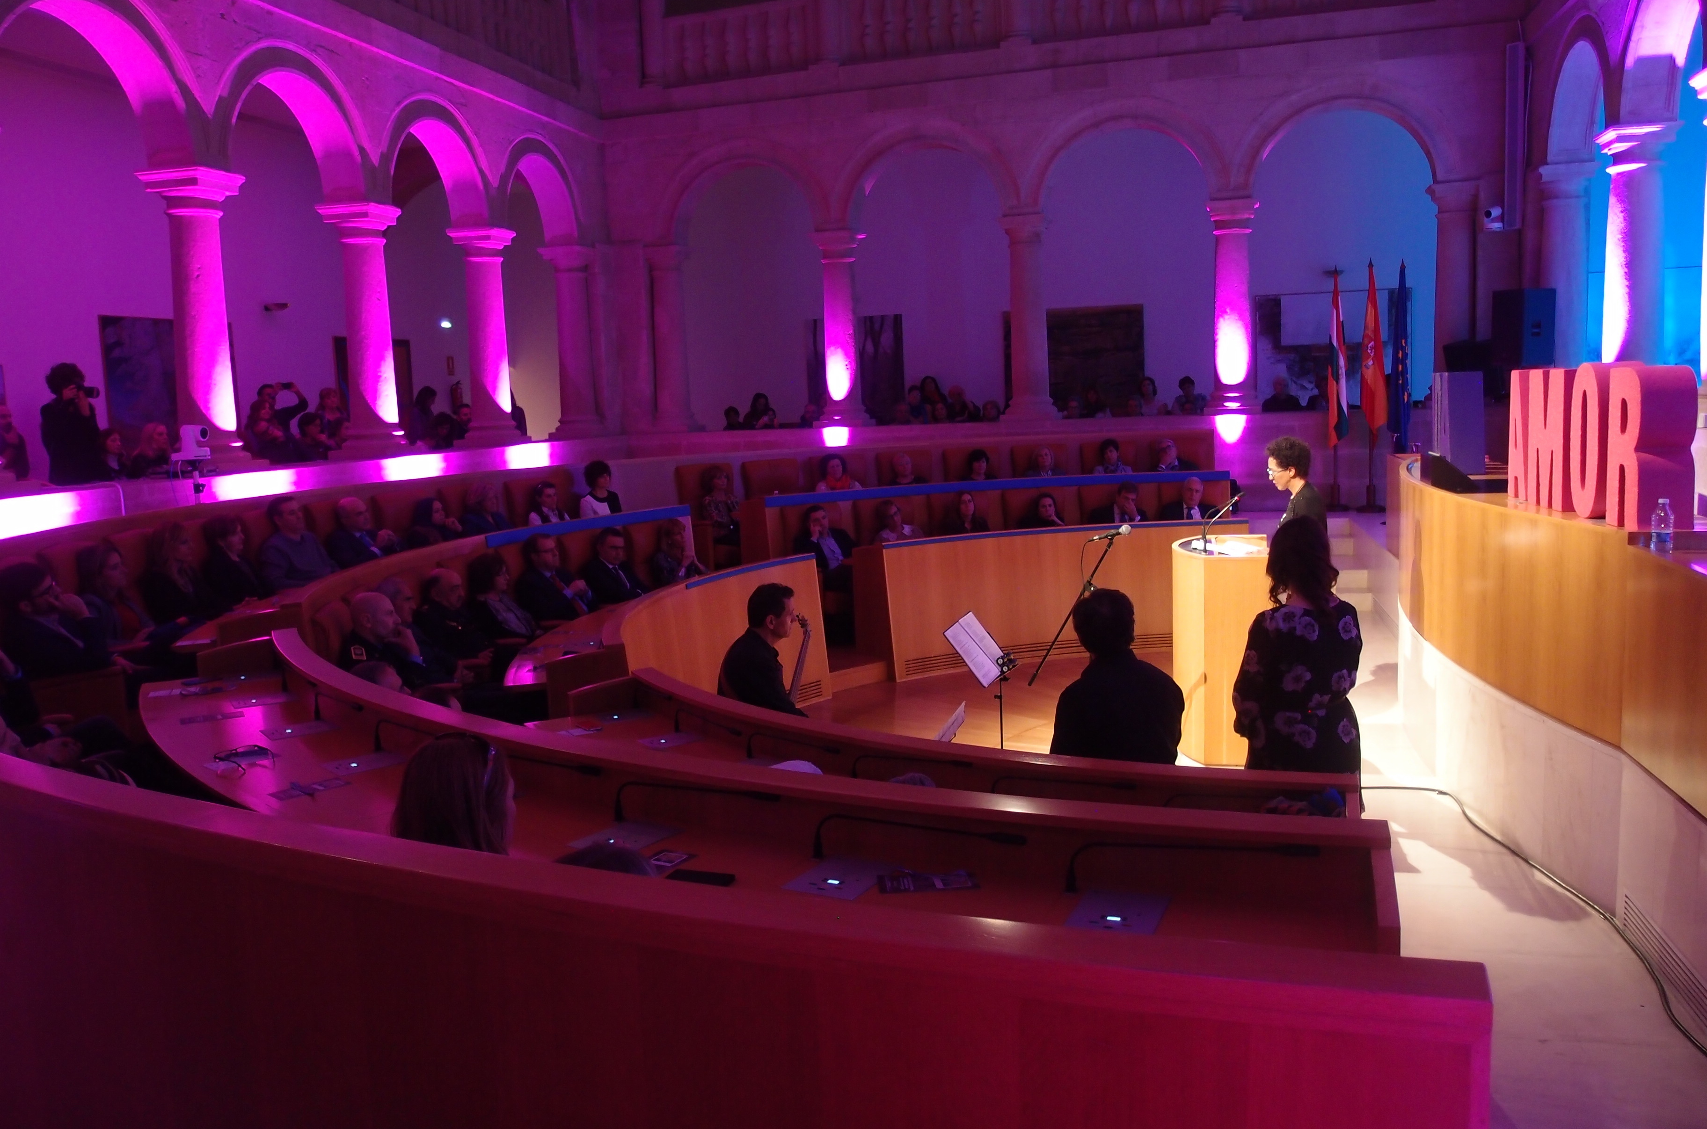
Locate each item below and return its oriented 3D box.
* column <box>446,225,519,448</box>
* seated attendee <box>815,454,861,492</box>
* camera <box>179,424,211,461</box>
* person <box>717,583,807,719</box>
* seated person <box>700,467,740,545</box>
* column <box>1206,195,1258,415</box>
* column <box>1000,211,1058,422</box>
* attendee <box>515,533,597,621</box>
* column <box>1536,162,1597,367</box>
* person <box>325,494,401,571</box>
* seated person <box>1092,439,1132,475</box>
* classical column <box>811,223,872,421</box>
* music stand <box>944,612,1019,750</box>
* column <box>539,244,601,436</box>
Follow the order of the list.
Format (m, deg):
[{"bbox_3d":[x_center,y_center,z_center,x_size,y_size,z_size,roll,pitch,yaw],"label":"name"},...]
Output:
[{"bbox_3d":[-3.938,-2.429,14.890,0.580,2.265,0.580,0,7,16],"label":"column"},{"bbox_3d":[-0.122,-0.411,12.847,0.500,1.217,0.750,-4,7,-15],"label":"seated attendee"},{"bbox_3d":[-4.121,-0.764,8.603,0.190,0.215,0.170,-1,7,10],"label":"camera"},{"bbox_3d":[-0.163,0.693,5.965,0.850,1.265,0.520,-4,7,-14],"label":"person"},{"bbox_3d":[-1.110,-0.293,12.457,0.480,1.154,0.780,-6,8,-31],"label":"seated person"},{"bbox_3d":[4.145,-2.776,15.033,0.580,2.265,0.580,0,7,16],"label":"column"},{"bbox_3d":[1.784,-2.527,14.104,0.520,2.070,0.520,0,7,18],"label":"column"},{"bbox_3d":[-1.702,0.410,8.541,0.800,1.200,0.550,0,7,18],"label":"attendee"},{"bbox_3d":[7.061,-2.722,13.569,0.560,2.265,0.560,0,7,16],"label":"column"},{"bbox_3d":[-3.669,0.114,10.617,0.800,1.250,0.580,0,8,21],"label":"person"},{"bbox_3d":[2.370,-0.518,12.594,0.520,1.220,0.750,-1,7,5],"label":"seated person"},{"bbox_3d":[-0.142,-2.733,16.046,0.593,2.253,0.593,-2,7,0],"label":"classical column"},{"bbox_3d":[0.592,0.785,5.651,0.480,1.140,0.480,1,8,23],"label":"music stand"},{"bbox_3d":[-3.308,-2.649,16.449,0.533,2.253,0.576,0,7,15],"label":"column"}]

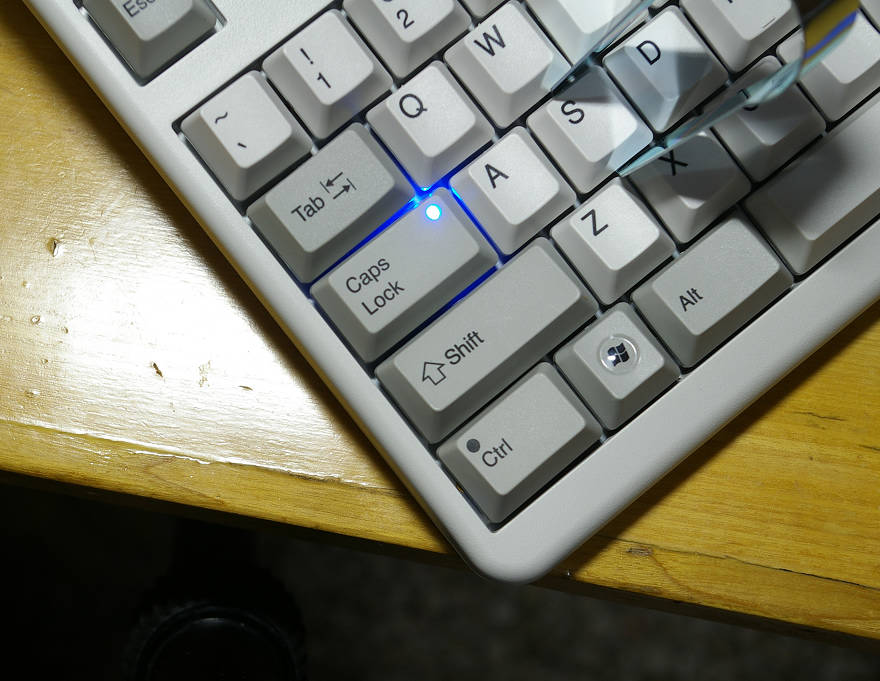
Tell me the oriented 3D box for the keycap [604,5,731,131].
[{"bbox_3d":[0.044,-0.052,0.440,0.018,0.008,0.018,-39,93,-9],"label":"keycap"}]

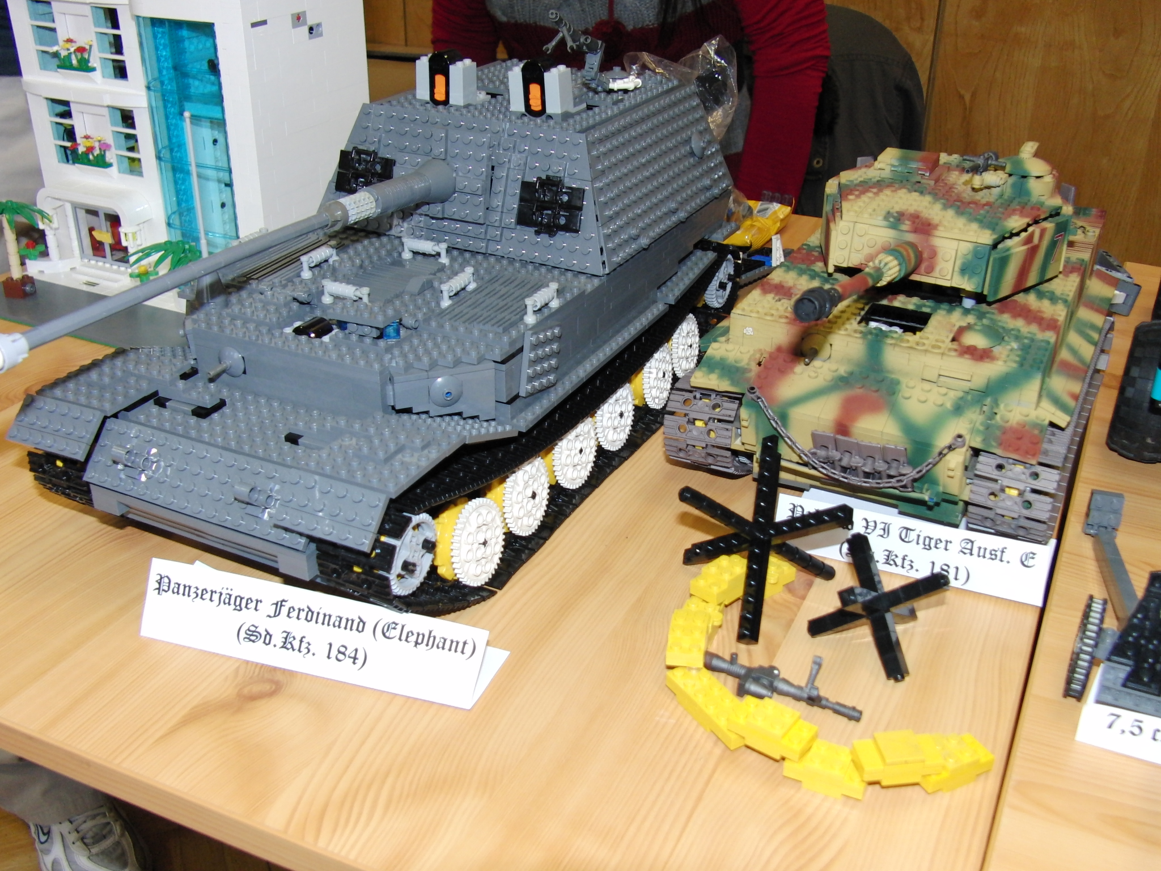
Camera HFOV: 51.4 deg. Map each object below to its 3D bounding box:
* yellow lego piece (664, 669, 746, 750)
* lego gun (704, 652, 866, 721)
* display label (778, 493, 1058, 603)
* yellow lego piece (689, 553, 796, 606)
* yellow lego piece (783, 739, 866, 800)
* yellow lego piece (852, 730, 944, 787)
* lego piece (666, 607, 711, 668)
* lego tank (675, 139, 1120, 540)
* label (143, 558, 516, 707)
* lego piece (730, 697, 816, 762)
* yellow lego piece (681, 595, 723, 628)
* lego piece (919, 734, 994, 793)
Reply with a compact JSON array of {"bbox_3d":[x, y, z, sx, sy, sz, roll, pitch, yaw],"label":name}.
[{"bbox_3d":[0.057,0.115,0.516,0.016,0.011,0.048,-16,33,-27],"label":"yellow lego piece"},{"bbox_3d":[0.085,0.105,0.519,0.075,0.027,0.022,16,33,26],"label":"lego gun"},{"bbox_3d":[0.170,0.048,0.617,0.135,0.030,0.039,12,31,20],"label":"display label"},{"bbox_3d":[0.079,0.069,0.589,0.054,0.021,0.020,-21,35,-33],"label":"yellow lego piece"},{"bbox_3d":[0.099,0.133,0.482,0.032,0.014,0.016,13,32,22],"label":"yellow lego piece"},{"bbox_3d":[0.126,0.128,0.480,0.032,0.013,0.016,-3,29,-6],"label":"yellow lego piece"},{"bbox_3d":[0.049,0.090,0.544,0.016,0.015,0.032,5,30,9],"label":"lego piece"},{"bbox_3d":[0.212,-0.095,0.730,0.207,0.170,0.330,14,32,22],"label":"lego tank"},{"bbox_3d":[-0.120,0.083,0.552,0.166,0.032,0.041,9,30,15],"label":"label"},{"bbox_3d":[0.078,0.119,0.492,0.032,0.015,0.016,20,35,31],"label":"lego piece"},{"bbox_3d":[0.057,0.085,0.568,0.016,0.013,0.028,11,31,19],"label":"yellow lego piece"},{"bbox_3d":[0.149,0.131,0.486,0.032,0.014,0.016,-13,32,-23],"label":"lego piece"}]

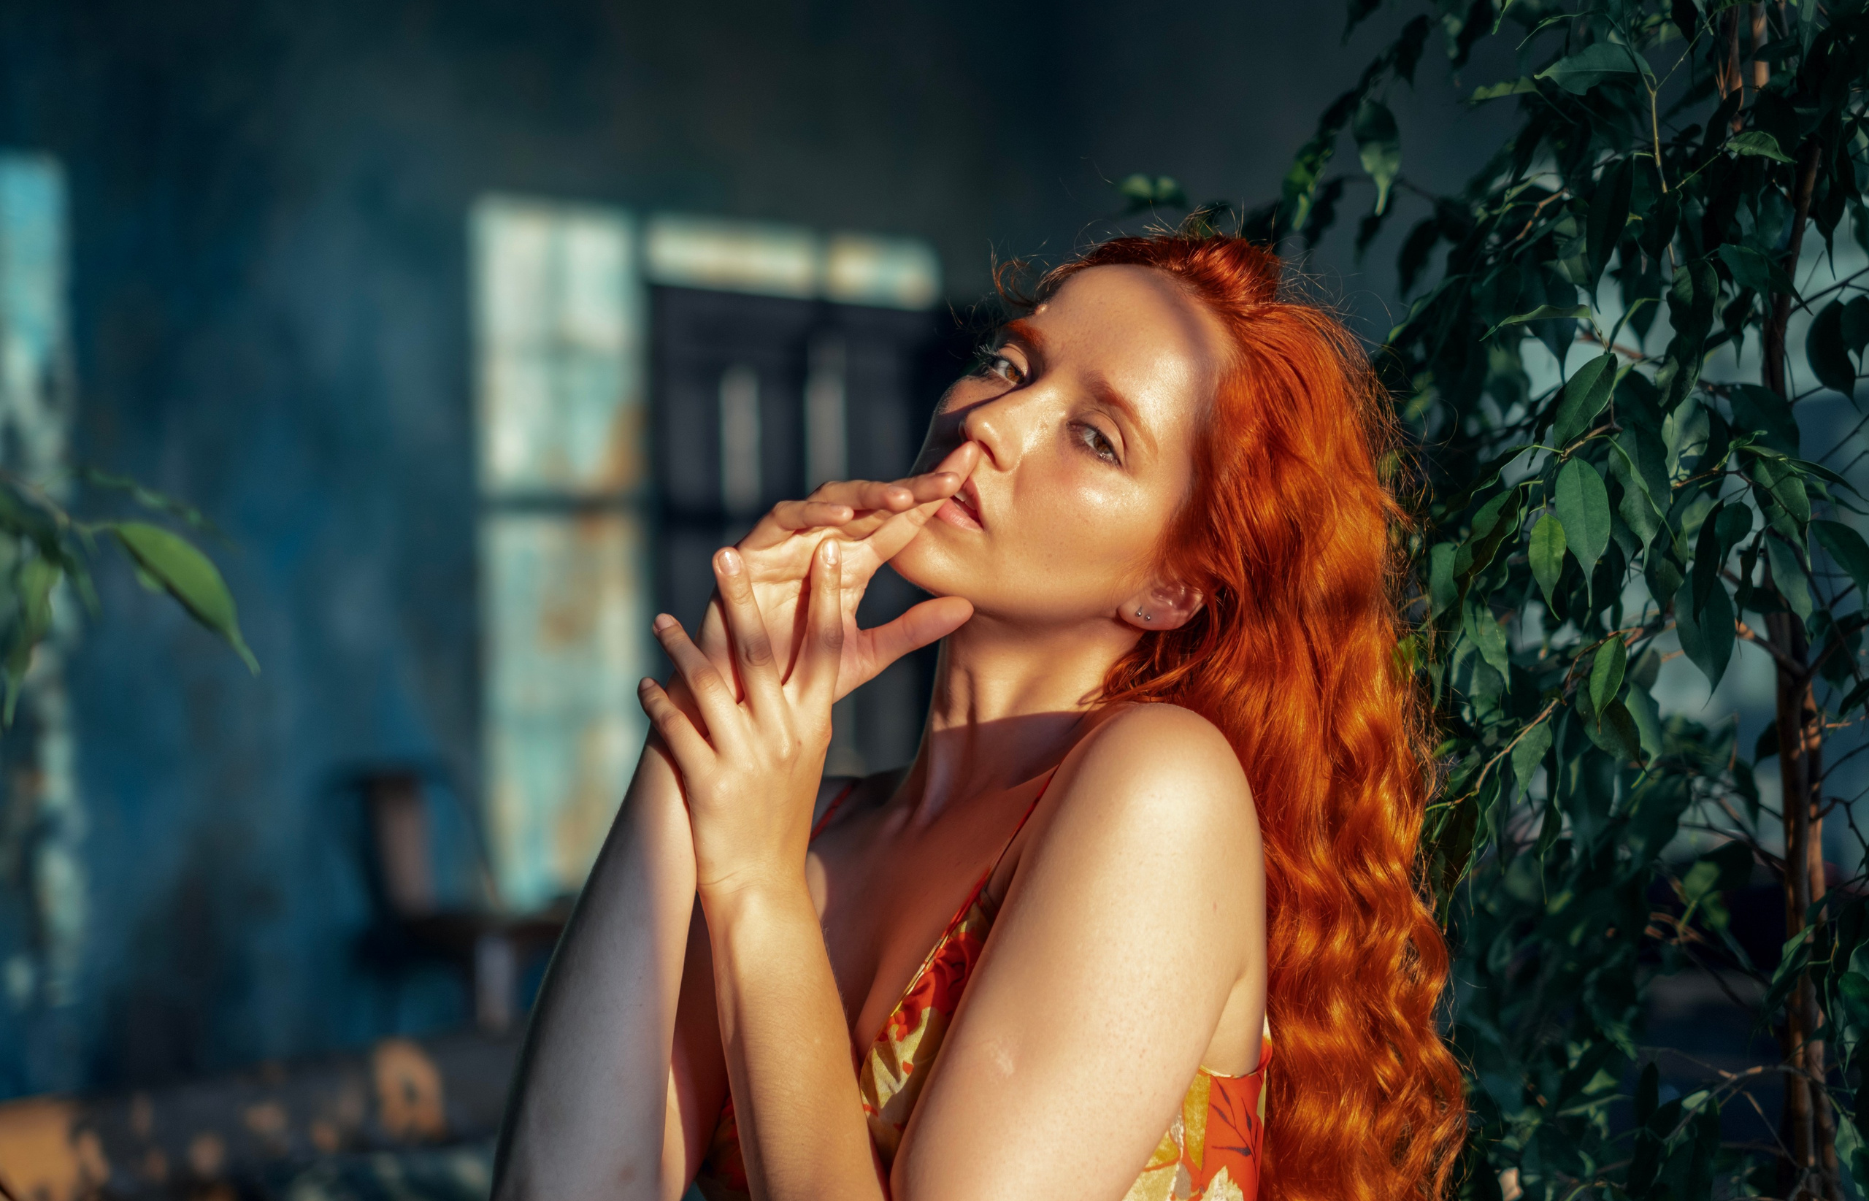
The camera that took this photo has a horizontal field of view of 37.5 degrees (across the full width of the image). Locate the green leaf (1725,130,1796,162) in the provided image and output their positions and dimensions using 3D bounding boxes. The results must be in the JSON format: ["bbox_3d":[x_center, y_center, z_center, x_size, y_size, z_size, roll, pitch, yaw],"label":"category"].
[{"bbox_3d":[0.439,-0.240,1.460,0.037,0.015,0.024,15,22,10],"label":"green leaf"}]

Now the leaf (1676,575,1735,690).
[{"bbox_3d":[0.443,0.018,1.580,0.034,0.075,0.017,-4,-14,16],"label":"leaf"}]

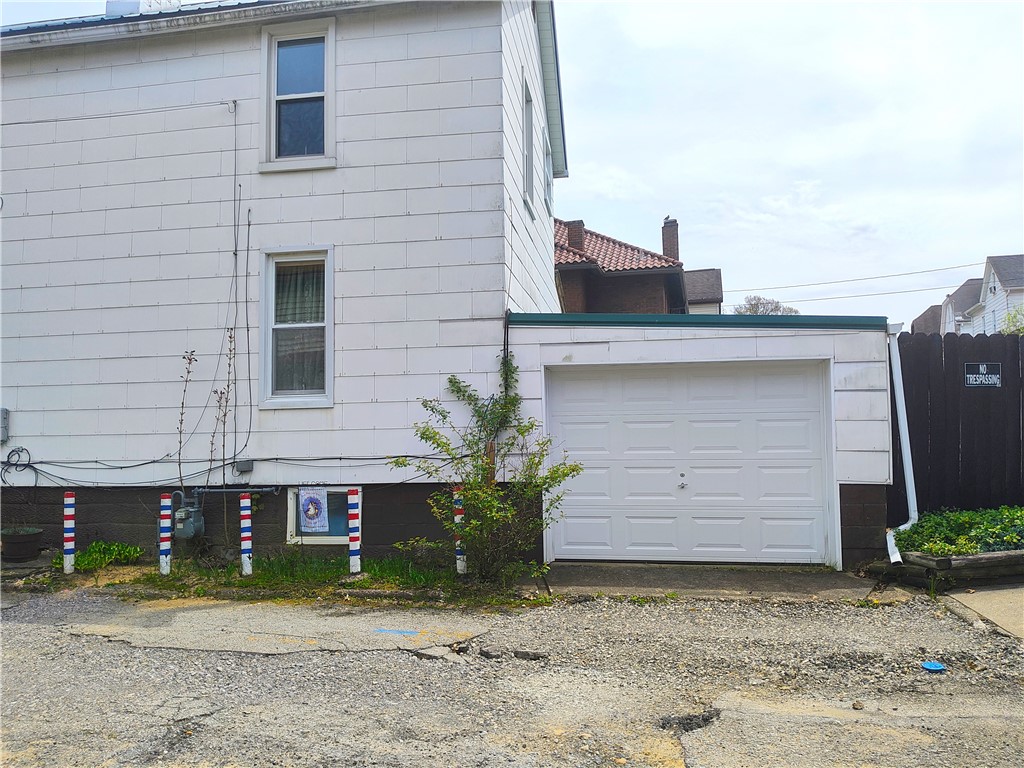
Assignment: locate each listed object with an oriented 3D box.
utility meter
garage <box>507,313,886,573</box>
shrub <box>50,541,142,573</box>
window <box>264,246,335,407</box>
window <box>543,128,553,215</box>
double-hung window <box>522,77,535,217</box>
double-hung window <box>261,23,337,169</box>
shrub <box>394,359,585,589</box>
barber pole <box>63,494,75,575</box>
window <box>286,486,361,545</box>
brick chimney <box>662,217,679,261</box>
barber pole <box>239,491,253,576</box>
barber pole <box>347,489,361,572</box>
[{"bbox_3d":[-3.278,1.328,7.489,0.245,0.450,0.230,-2,-4,9],"label":"utility meter"},{"bbox_3d":[2.158,0.682,9.731,3.600,2.480,5.400,-1,-4,9],"label":"garage"},{"bbox_3d":[-4.203,1.758,7.535,0.850,0.280,0.450,-1,-4,9],"label":"shrub"},{"bbox_3d":[-2.236,-0.587,7.750,0.820,1.685,0.140,-2,-4,9],"label":"window"},{"bbox_3d":[0.503,-3.265,11.670,0.140,1.160,0.900,-2,-4,9],"label":"window"},{"bbox_3d":[0.157,-3.010,9.444,0.140,1.680,0.880,-2,-4,9],"label":"double-hung window"},{"bbox_3d":[-2.275,-3.065,7.930,0.845,1.640,0.140,-2,-4,9],"label":"double-hung window"},{"bbox_3d":[-0.191,0.770,6.905,1.650,2.050,1.150,-1,-4,9],"label":"shrub"},{"bbox_3d":[-4.418,1.489,7.385,0.100,0.795,0.100,-1,-4,9],"label":"barber pole"},{"bbox_3d":[-1.943,1.365,7.685,0.810,0.585,0.140,-1,-4,9],"label":"window"},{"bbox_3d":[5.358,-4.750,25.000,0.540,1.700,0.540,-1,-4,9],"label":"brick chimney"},{"bbox_3d":[-2.515,1.424,7.005,0.094,0.770,0.094,-3,-4,9],"label":"barber pole"},{"bbox_3d":[-1.456,1.365,6.839,0.094,0.770,0.094,-3,-4,9],"label":"barber pole"}]

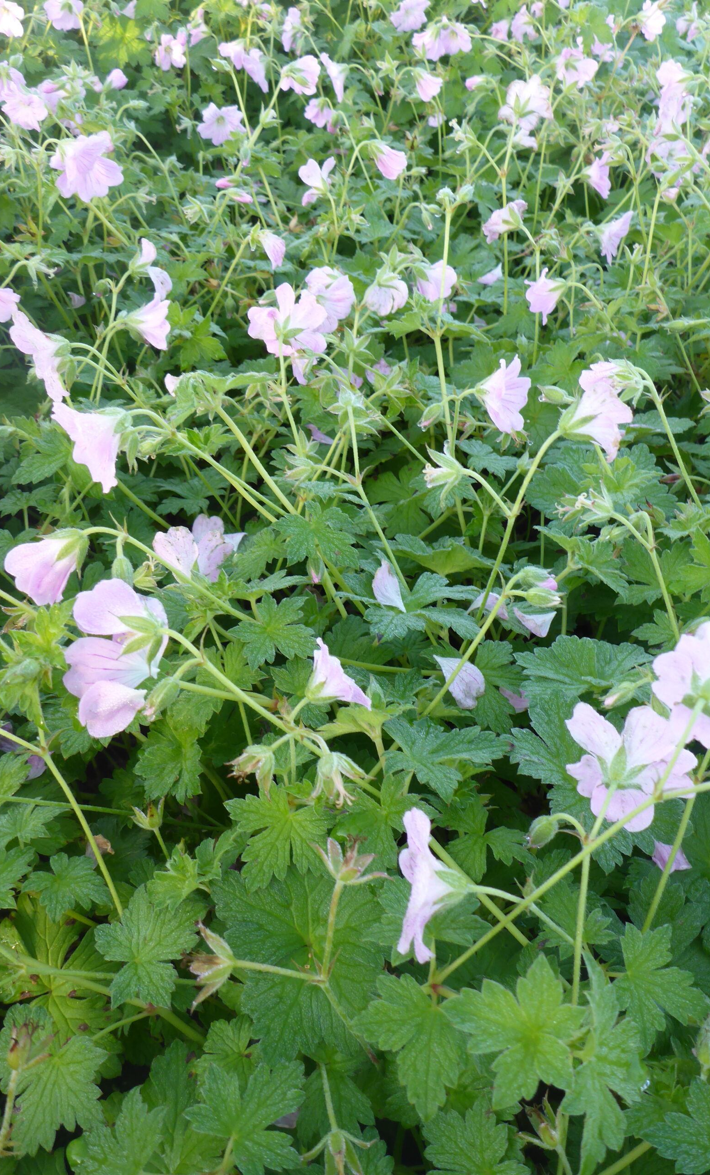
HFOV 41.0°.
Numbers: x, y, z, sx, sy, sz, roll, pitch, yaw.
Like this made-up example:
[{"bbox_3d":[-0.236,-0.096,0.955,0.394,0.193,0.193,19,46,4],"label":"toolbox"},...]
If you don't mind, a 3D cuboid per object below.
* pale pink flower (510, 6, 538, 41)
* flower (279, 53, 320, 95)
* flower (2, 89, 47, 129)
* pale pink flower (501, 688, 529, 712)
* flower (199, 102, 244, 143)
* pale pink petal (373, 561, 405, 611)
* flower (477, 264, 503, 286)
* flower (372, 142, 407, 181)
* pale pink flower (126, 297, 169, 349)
[{"bbox_3d":[0.170,-0.556,0.930,0.032,0.033,0.018,-33,16,-34],"label":"pale pink flower"},{"bbox_3d":[-0.052,-0.442,0.810,0.025,0.034,0.035,24,20,-42],"label":"flower"},{"bbox_3d":[-0.269,-0.390,0.770,0.033,0.032,0.019,-14,44,-16],"label":"flower"},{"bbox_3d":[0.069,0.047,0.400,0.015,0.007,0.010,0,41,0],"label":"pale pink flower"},{"bbox_3d":[-0.112,-0.386,0.790,0.037,0.033,0.016,-6,30,-7],"label":"flower"},{"bbox_3d":[0.014,-0.001,0.390,0.013,0.007,0.021,-19,76,-11],"label":"pale pink petal"},{"bbox_3d":[0.091,-0.210,0.640,0.018,0.009,0.014,0,41,0],"label":"flower"},{"bbox_3d":[0.023,-0.321,0.710,0.026,0.021,0.021,46,43,-12],"label":"flower"},{"bbox_3d":[-0.115,-0.148,0.520,0.021,0.028,0.028,13,38,-18],"label":"pale pink flower"}]

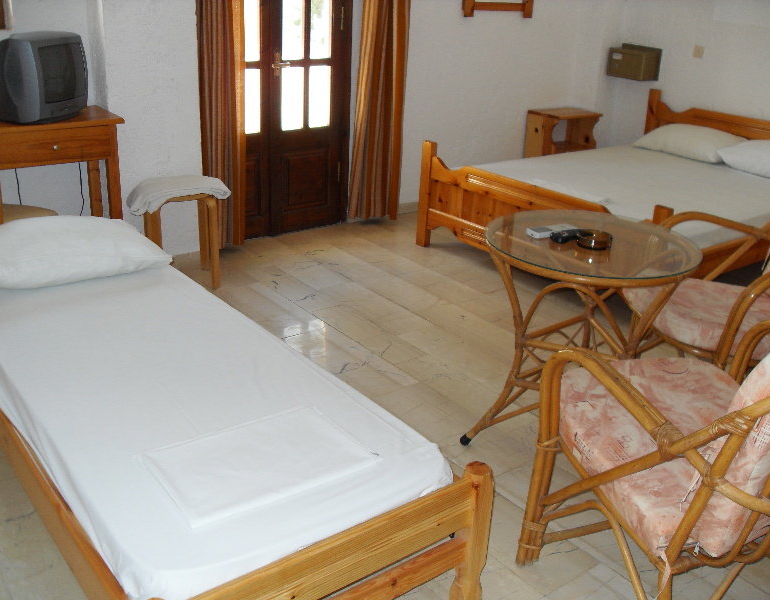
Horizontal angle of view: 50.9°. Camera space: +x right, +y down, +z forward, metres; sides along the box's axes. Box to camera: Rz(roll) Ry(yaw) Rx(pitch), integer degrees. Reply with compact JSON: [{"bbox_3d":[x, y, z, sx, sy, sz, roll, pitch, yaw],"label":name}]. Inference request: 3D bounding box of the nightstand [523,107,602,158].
[{"bbox_3d":[1.218,-1.010,5.609,0.388,0.569,0.324,-11,26,-29],"label":"nightstand"}]

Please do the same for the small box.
[{"bbox_3d":[1.700,-1.632,5.551,0.197,0.212,0.310,-15,28,-36],"label":"small box"}]

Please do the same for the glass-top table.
[{"bbox_3d":[0.632,0.144,2.612,0.660,0.696,0.680,2,23,-1],"label":"glass-top table"}]

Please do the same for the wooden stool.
[{"bbox_3d":[-0.966,-0.295,3.821,0.325,0.456,0.325,-8,25,-24],"label":"wooden stool"}]

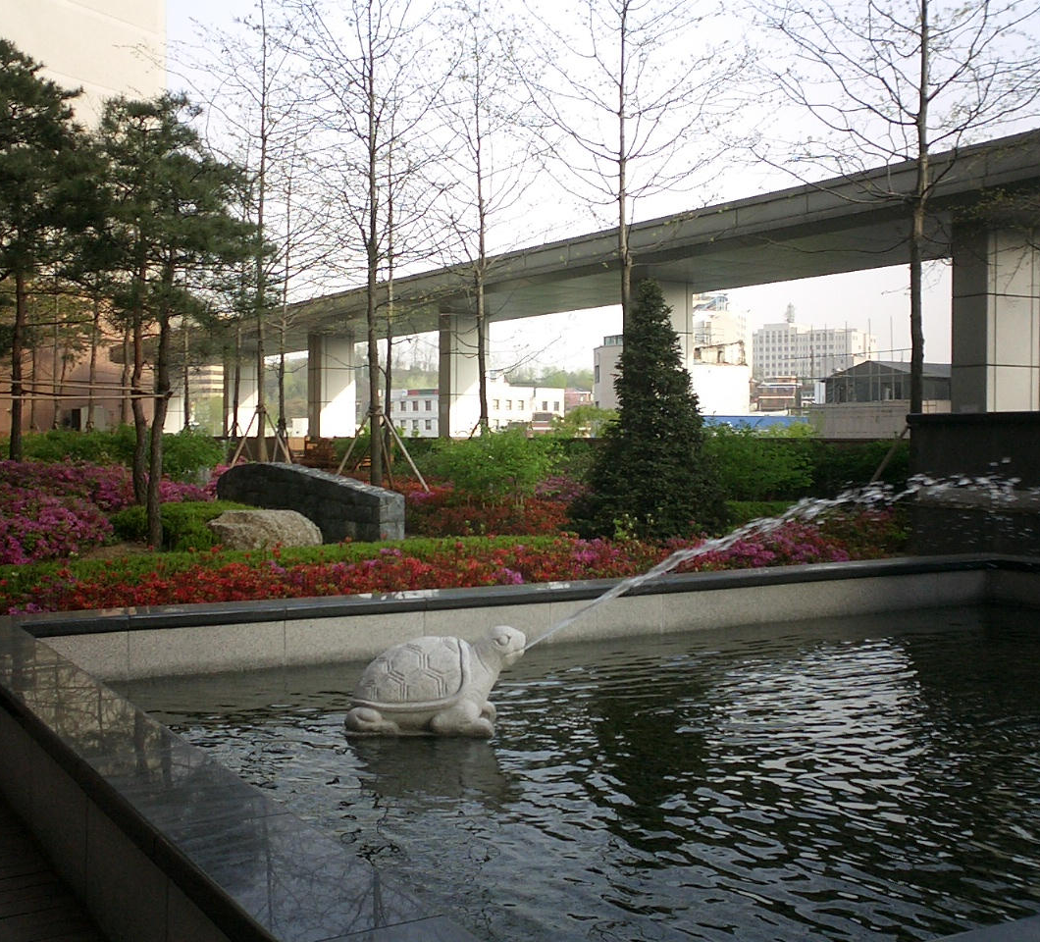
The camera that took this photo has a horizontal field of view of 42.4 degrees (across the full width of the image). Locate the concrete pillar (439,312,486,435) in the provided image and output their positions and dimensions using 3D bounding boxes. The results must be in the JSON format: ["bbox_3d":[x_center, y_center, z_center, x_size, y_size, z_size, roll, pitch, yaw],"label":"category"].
[{"bbox_3d":[-1.824,-2.732,44.154,1.450,5.100,0.790,-1,2,-30],"label":"concrete pillar"}]

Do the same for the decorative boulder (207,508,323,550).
[{"bbox_3d":[-2.285,0.536,12.017,1.000,0.400,0.700,0,1,-11],"label":"decorative boulder"}]

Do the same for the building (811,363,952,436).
[{"bbox_3d":[36.399,-5.448,124.477,11.000,9.200,16.500,0,1,-19],"label":"building"}]

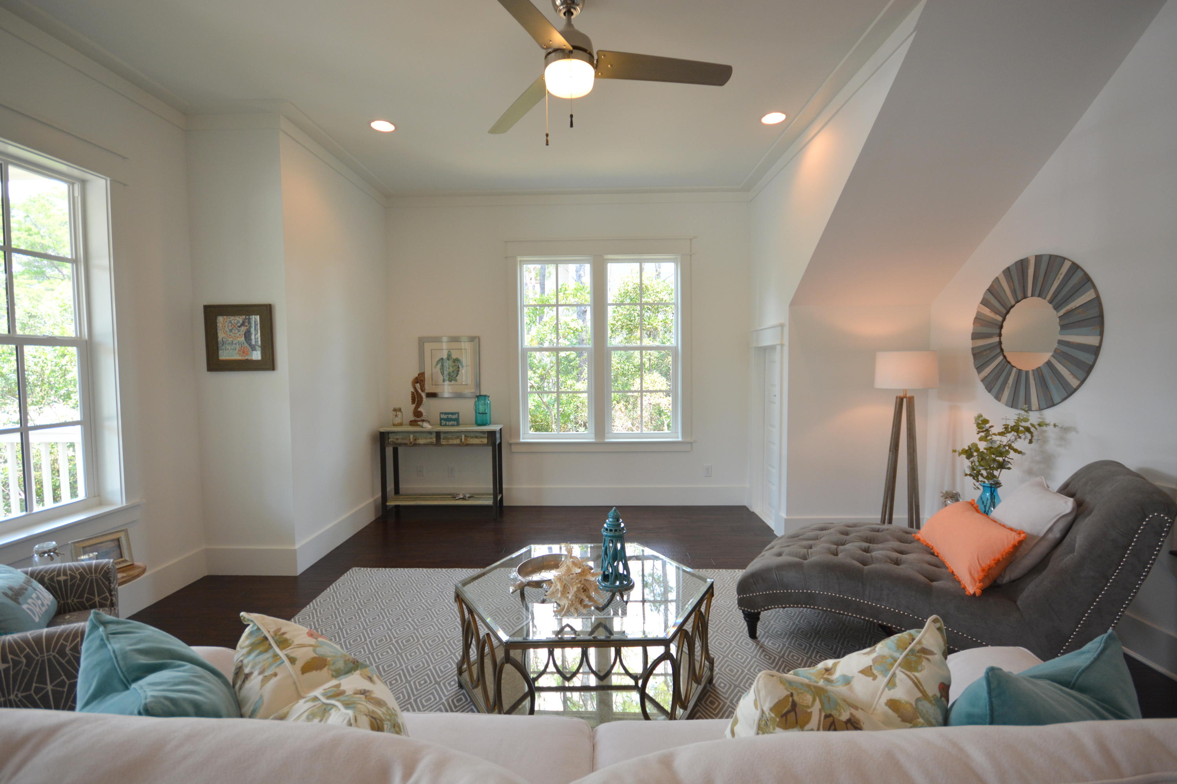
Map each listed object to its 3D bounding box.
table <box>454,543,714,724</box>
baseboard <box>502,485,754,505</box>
[{"bbox_3d":[-0.009,0.999,2.012,1.051,0.438,0.891,0,3,-1],"label":"table"},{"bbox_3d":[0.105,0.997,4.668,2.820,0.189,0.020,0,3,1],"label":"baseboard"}]

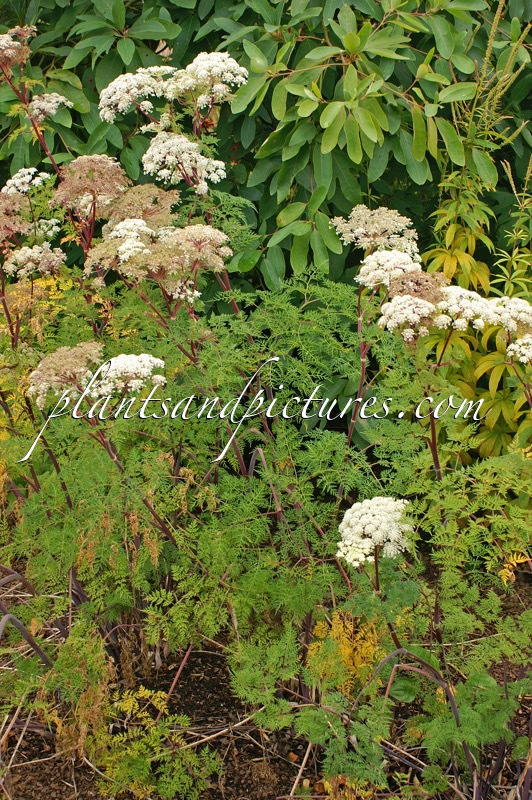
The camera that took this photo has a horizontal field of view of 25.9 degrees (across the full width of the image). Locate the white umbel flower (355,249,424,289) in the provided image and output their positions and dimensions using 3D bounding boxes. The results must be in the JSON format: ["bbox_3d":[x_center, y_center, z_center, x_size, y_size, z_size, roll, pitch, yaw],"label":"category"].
[{"bbox_3d":[0.289,-0.308,2.700,0.154,0.082,0.146,0,15,0],"label":"white umbel flower"}]

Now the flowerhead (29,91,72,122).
[{"bbox_3d":[-0.457,-0.621,2.450,0.093,0.056,0.085,0,15,0],"label":"flowerhead"}]

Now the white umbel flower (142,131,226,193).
[{"bbox_3d":[-0.194,-0.566,2.750,0.195,0.130,0.185,0,15,0],"label":"white umbel flower"}]

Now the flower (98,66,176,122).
[{"bbox_3d":[-0.284,-0.675,2.550,0.170,0.100,0.155,-12,15,3],"label":"flower"}]

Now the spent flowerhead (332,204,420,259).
[{"bbox_3d":[0.249,-0.379,2.600,0.195,0.100,0.180,5,15,-1],"label":"spent flowerhead"}]

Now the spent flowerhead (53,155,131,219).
[{"bbox_3d":[-0.393,-0.479,2.600,0.175,0.125,0.166,0,15,0],"label":"spent flowerhead"}]

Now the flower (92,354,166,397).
[{"bbox_3d":[-0.278,-0.052,2.350,0.148,0.068,0.140,0,16,0],"label":"flower"}]

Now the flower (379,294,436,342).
[{"bbox_3d":[0.319,-0.184,2.600,0.132,0.090,0.125,0,15,0],"label":"flower"}]

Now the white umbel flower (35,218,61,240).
[{"bbox_3d":[-0.464,-0.362,2.450,0.058,0.043,0.055,0,15,0],"label":"white umbel flower"}]

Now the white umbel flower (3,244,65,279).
[{"bbox_3d":[-0.481,-0.288,2.400,0.133,0.070,0.120,0,15,0],"label":"white umbel flower"}]

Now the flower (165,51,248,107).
[{"bbox_3d":[-0.131,-0.710,2.550,0.183,0.110,0.165,0,15,0],"label":"flower"}]

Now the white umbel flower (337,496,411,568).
[{"bbox_3d":[0.233,0.287,2.500,0.160,0.115,0.152,0,15,0],"label":"white umbel flower"}]

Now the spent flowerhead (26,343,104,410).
[{"bbox_3d":[-0.406,-0.052,2.350,0.170,0.085,0.155,-23,15,6],"label":"spent flowerhead"}]

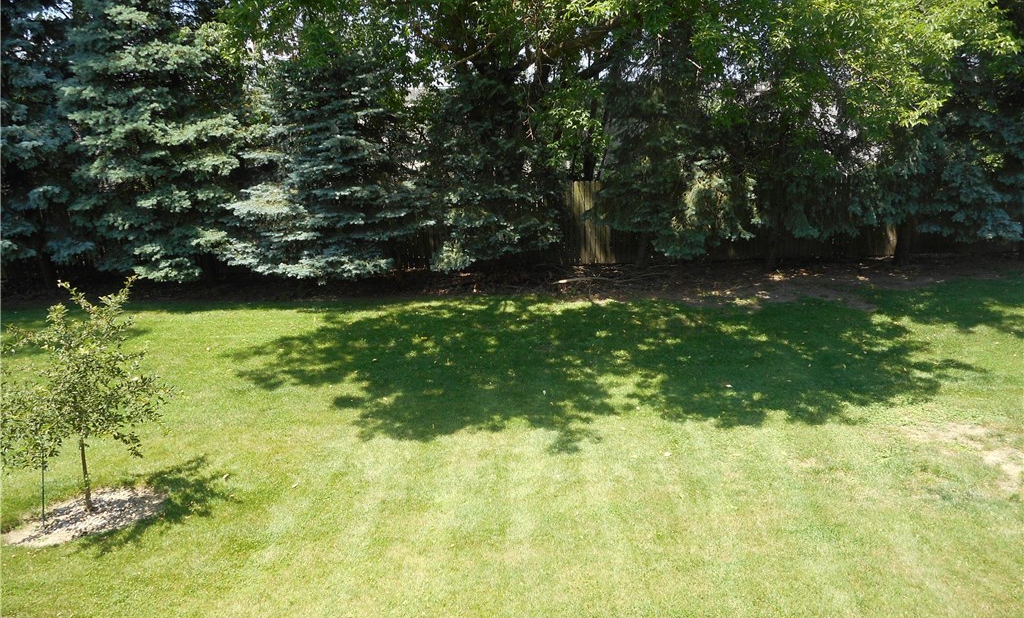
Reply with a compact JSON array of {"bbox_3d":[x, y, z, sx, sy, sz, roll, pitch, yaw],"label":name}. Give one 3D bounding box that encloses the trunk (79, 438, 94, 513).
[{"bbox_3d":[-3.730,1.450,6.467,0.055,0.691,0.055,0,15,0],"label":"trunk"}]

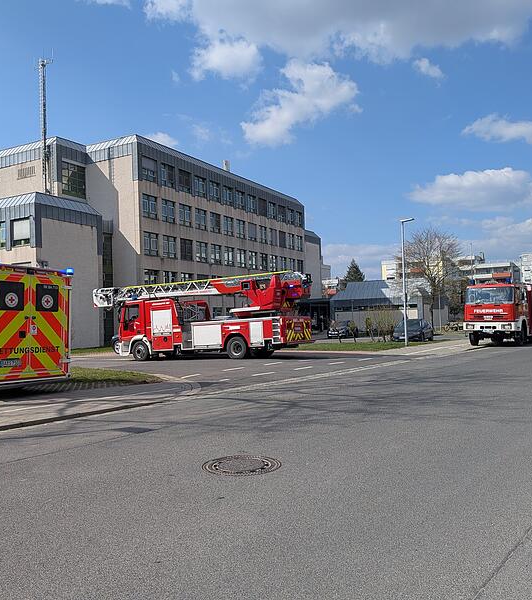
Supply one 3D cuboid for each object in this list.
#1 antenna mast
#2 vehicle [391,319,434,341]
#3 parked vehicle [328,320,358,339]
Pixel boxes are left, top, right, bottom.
[{"bbox_3d":[-16.855,-13.071,42.400,0.900,10.500,0.700,-3,-2,28],"label":"antenna mast"},{"bbox_3d":[10.289,1.980,38.126,1.780,1.480,4.200,-3,-2,28],"label":"vehicle"},{"bbox_3d":[6.579,2.340,47.027,1.750,1.500,4.100,-3,-2,26],"label":"parked vehicle"}]

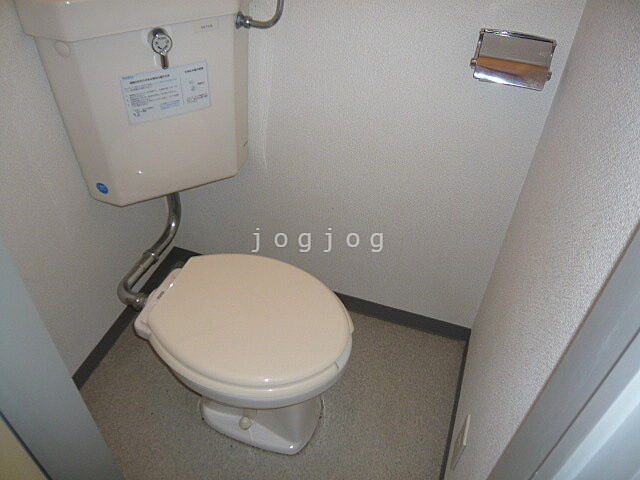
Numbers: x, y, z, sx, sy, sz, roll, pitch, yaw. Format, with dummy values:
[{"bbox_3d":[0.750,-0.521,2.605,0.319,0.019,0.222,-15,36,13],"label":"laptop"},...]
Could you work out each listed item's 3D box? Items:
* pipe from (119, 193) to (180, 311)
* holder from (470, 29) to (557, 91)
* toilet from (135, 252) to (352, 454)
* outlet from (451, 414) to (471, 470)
[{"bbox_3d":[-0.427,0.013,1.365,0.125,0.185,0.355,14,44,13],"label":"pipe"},{"bbox_3d":[0.374,-0.348,1.003,0.148,0.077,0.075,14,44,13],"label":"holder"},{"bbox_3d":[-0.175,0.307,1.294,0.500,0.397,0.377,14,44,13],"label":"toilet"},{"bbox_3d":[0.307,0.441,1.130,0.011,0.128,0.073,14,44,13],"label":"outlet"}]

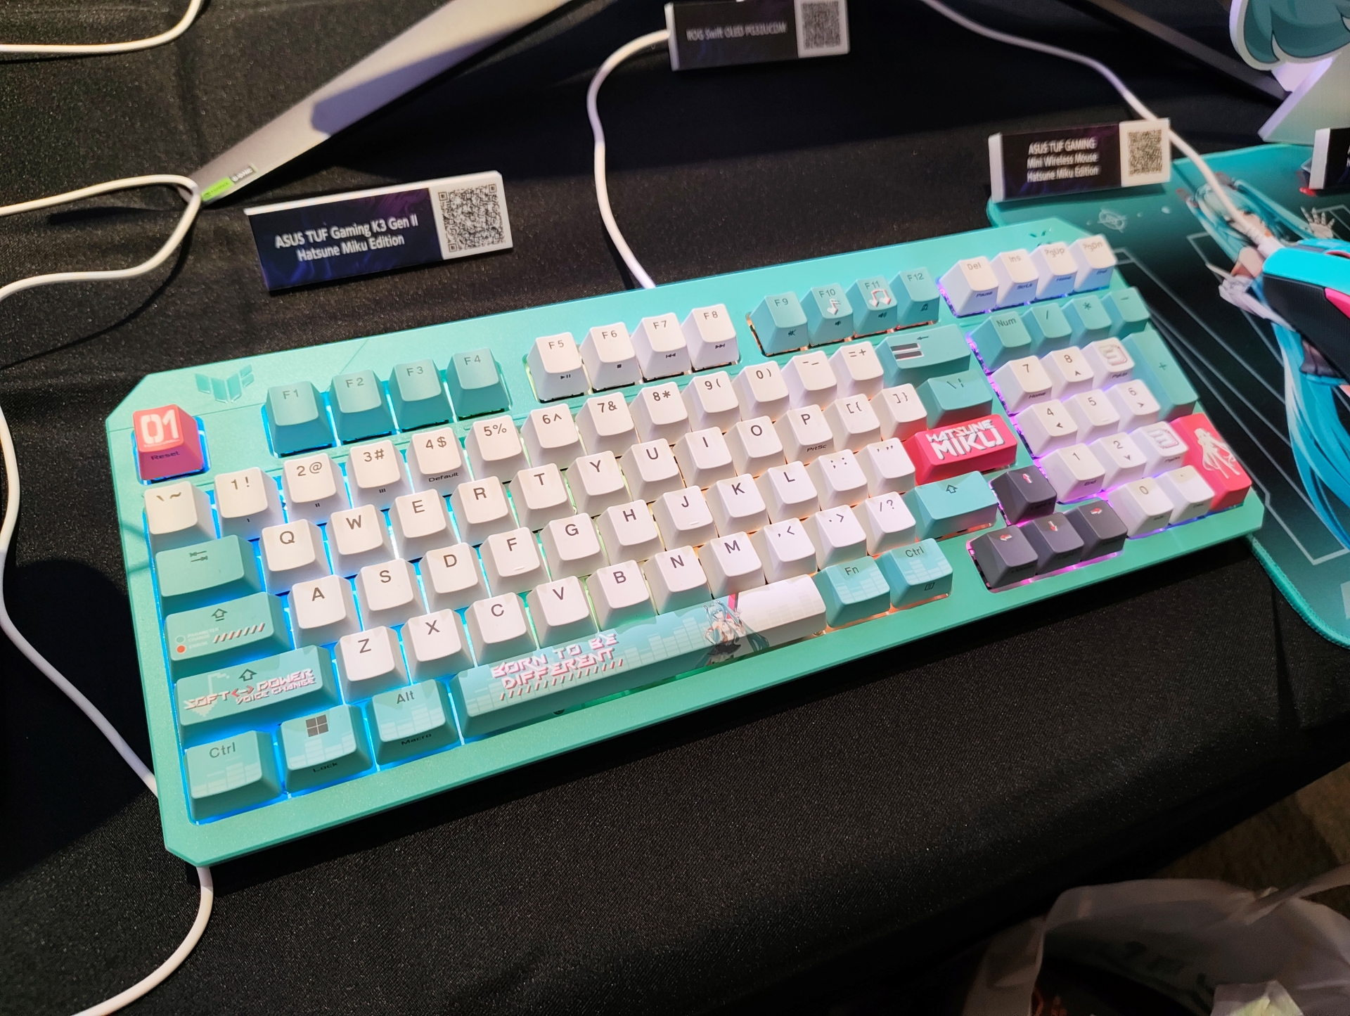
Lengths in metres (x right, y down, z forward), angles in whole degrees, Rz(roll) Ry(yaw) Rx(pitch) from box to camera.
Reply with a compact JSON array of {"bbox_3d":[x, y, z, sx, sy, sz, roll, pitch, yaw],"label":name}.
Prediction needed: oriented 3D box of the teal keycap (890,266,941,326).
[{"bbox_3d":[0.093,-0.082,0.362,0.018,0.012,0.018,-14,68,-17],"label":"teal keycap"}]

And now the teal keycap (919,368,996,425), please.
[{"bbox_3d":[0.104,-0.041,0.345,0.028,0.008,0.018,-14,69,-17],"label":"teal keycap"}]

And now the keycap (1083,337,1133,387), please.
[{"bbox_3d":[0.169,-0.056,0.366,0.018,0.009,0.018,-14,68,-17],"label":"keycap"}]

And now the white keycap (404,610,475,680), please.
[{"bbox_3d":[-0.069,0.039,0.273,0.018,0.009,0.018,-14,69,-17],"label":"white keycap"}]

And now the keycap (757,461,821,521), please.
[{"bbox_3d":[0.040,-0.005,0.316,0.018,0.009,0.018,-14,68,-17],"label":"keycap"}]

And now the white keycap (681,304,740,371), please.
[{"bbox_3d":[0.013,-0.062,0.335,0.018,0.012,0.018,-14,69,-17],"label":"white keycap"}]

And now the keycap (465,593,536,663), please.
[{"bbox_3d":[-0.052,0.035,0.278,0.018,0.009,0.018,-14,69,-17],"label":"keycap"}]

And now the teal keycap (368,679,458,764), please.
[{"bbox_3d":[-0.074,0.059,0.262,0.023,0.010,0.018,-14,68,-17],"label":"teal keycap"}]

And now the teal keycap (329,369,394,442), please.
[{"bbox_3d":[-0.101,-0.034,0.300,0.018,0.013,0.018,-14,68,-17],"label":"teal keycap"}]

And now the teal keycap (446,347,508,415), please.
[{"bbox_3d":[-0.066,-0.043,0.311,0.018,0.012,0.018,-14,68,-17],"label":"teal keycap"}]

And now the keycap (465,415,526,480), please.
[{"bbox_3d":[-0.057,-0.019,0.302,0.018,0.012,0.018,-14,68,-17],"label":"keycap"}]

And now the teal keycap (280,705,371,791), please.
[{"bbox_3d":[-0.096,0.064,0.255,0.023,0.010,0.018,-14,67,-17],"label":"teal keycap"}]

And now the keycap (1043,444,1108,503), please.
[{"bbox_3d":[0.146,-0.014,0.341,0.018,0.010,0.018,-14,67,-17],"label":"keycap"}]

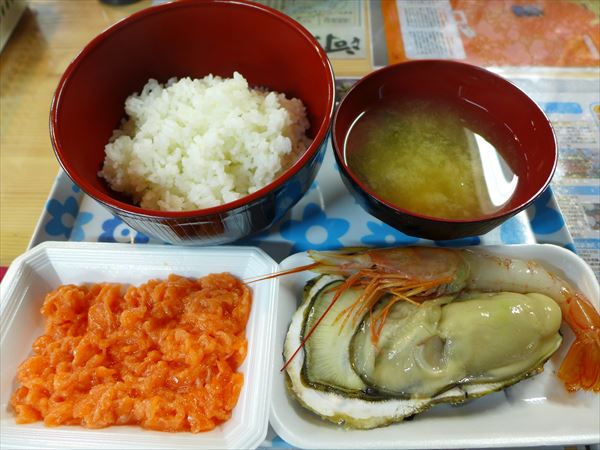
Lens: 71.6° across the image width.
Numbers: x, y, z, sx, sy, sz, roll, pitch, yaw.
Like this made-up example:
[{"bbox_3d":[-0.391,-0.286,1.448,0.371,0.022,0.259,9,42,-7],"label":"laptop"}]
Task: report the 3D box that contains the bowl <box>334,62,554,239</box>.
[{"bbox_3d":[0.080,-0.035,0.254,0.116,0.064,0.116,-2,59,4],"label":"bowl"}]

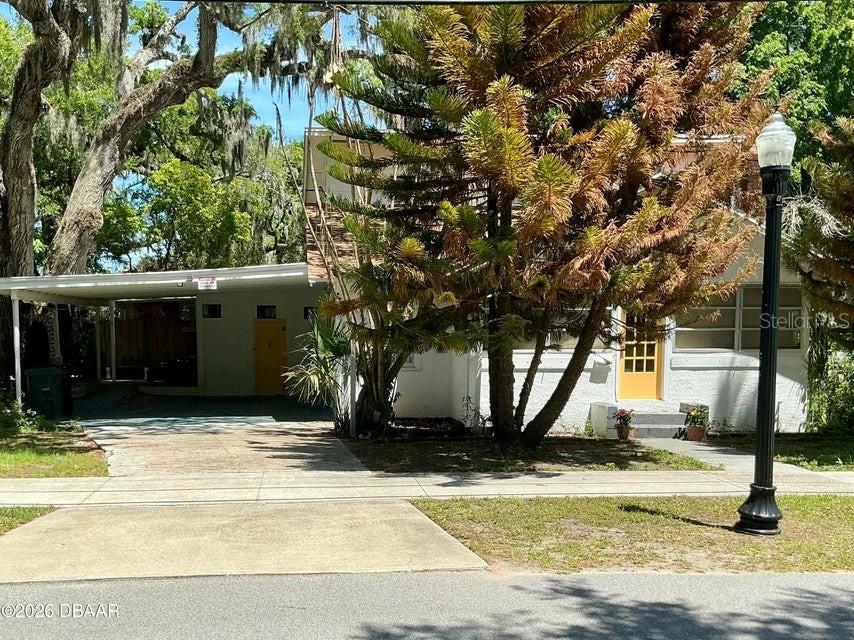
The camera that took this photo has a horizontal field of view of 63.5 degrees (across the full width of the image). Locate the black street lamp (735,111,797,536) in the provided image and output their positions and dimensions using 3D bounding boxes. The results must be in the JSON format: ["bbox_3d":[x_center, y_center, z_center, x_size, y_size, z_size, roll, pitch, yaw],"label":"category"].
[{"bbox_3d":[3.395,0.036,6.886,0.450,4.171,0.450,0,3,-11],"label":"black street lamp"}]

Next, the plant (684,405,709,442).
[{"bbox_3d":[4.917,1.867,12.600,0.430,0.660,0.430,0,3,-11],"label":"plant"}]

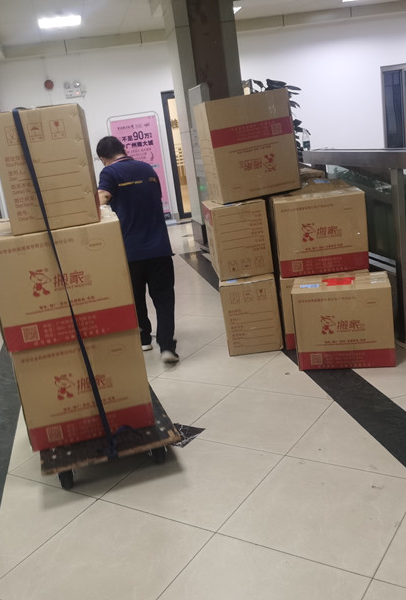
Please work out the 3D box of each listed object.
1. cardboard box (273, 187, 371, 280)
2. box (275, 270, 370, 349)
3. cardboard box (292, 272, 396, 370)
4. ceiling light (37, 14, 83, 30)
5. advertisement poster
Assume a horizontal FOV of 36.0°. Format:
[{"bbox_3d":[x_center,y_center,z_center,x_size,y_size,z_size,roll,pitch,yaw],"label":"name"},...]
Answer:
[{"bbox_3d":[0.768,-0.447,4.102,0.554,0.482,0.356,-6,15,7],"label":"cardboard box"},{"bbox_3d":[0.818,0.022,4.207,0.554,0.482,0.356,-6,15,7],"label":"box"},{"bbox_3d":[0.858,0.128,3.794,0.554,0.482,0.356,-4,15,14],"label":"cardboard box"},{"bbox_3d":[-1.922,-3.763,8.414,0.600,0.050,0.600,-11,15,-10],"label":"ceiling light"},{"bbox_3d":[-1.037,-2.200,10.472,0.860,1.790,0.050,-11,15,-10],"label":"advertisement poster"}]

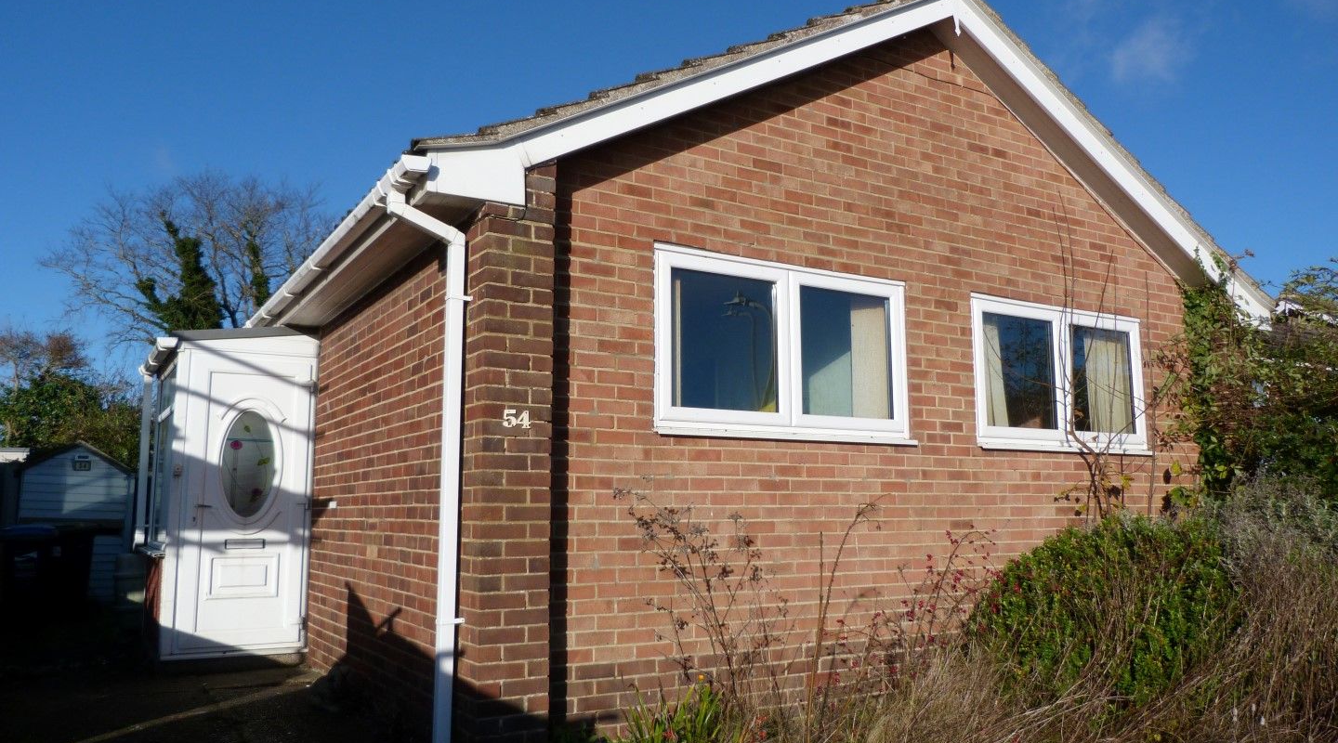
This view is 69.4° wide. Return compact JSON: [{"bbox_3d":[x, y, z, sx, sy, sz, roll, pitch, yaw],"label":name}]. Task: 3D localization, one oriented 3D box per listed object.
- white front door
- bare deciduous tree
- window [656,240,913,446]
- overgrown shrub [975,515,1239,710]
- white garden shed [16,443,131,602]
[{"bbox_3d":[-3.090,0.938,7.056,0.870,2.120,0.080,5,-10,-31],"label":"white front door"},{"bbox_3d":[-12.021,-0.128,24.000,6.600,9.500,6.500,5,-10,-31],"label":"bare deciduous tree"},{"bbox_3d":[0.703,-0.104,5.568,1.860,1.020,0.100,5,-10,-31],"label":"window"},{"bbox_3d":[2.450,1.325,5.450,1.450,1.130,1.300,5,-10,-31],"label":"overgrown shrub"},{"bbox_3d":[-7.630,1.916,12.366,1.250,1.950,1.800,5,-10,-31],"label":"white garden shed"}]

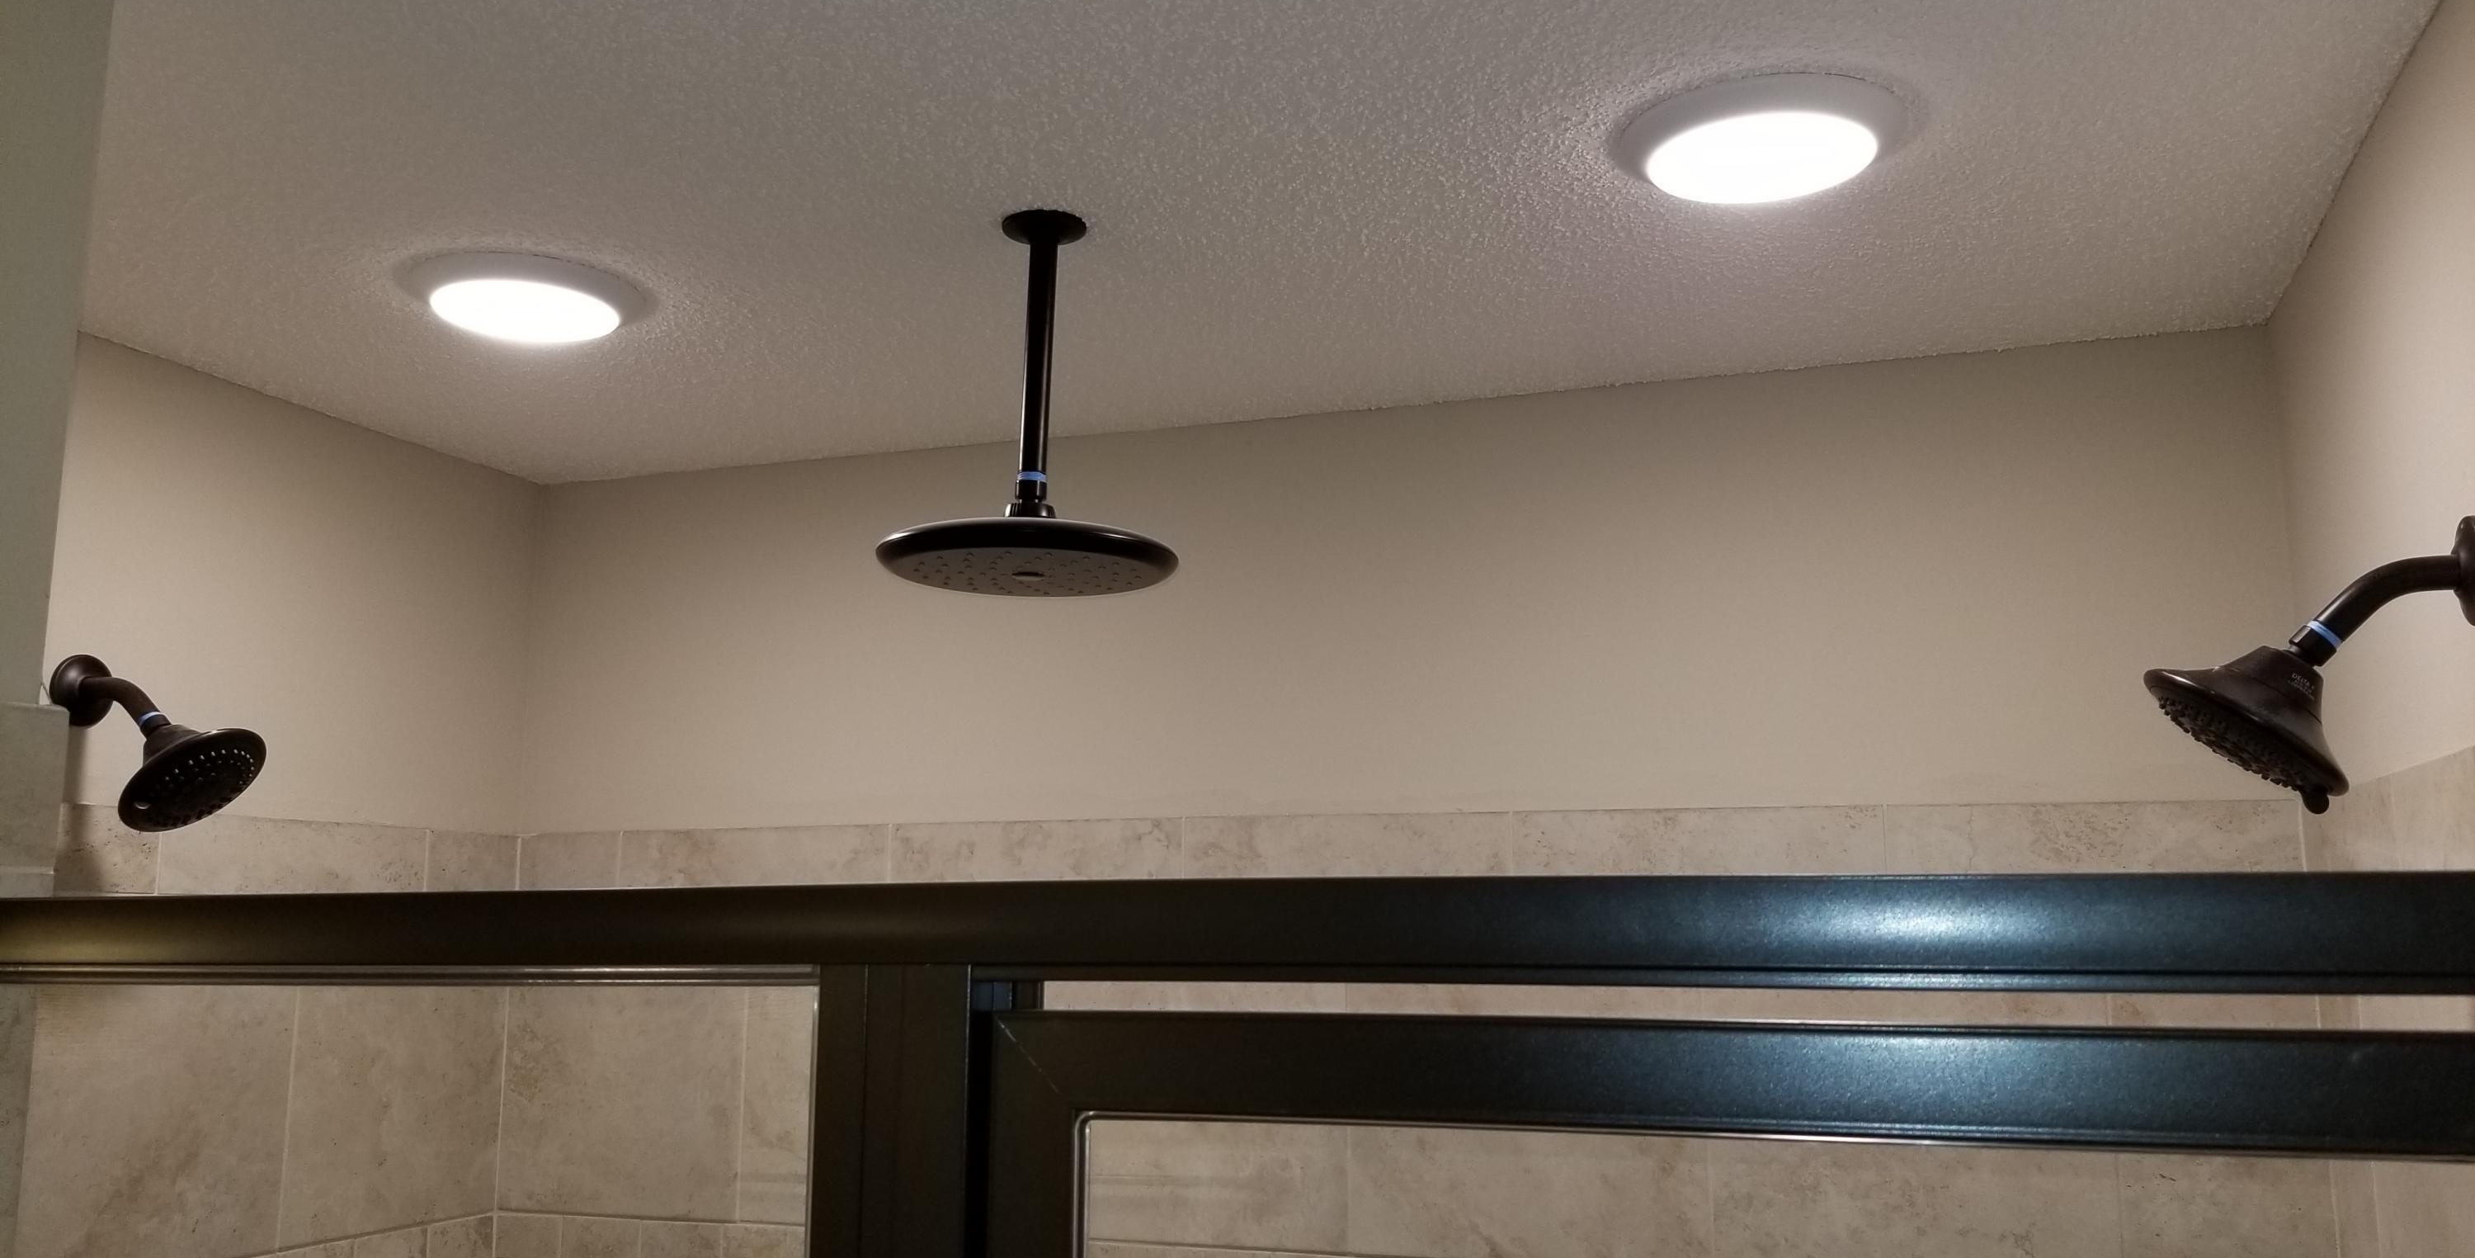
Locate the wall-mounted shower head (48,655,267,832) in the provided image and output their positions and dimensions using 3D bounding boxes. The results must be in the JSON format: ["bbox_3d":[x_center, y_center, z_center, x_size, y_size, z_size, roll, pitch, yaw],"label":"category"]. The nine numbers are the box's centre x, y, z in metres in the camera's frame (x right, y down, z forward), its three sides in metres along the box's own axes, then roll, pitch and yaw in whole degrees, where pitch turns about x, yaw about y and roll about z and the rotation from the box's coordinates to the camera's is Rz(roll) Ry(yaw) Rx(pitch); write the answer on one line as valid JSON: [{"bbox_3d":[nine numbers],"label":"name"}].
[{"bbox_3d":[-0.923,0.097,1.587,0.188,0.157,0.121,-3,-10,19],"label":"wall-mounted shower head"}]

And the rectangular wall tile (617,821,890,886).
[{"bbox_3d":[-0.529,0.255,2.029,0.338,0.074,0.009,-3,-10,19],"label":"rectangular wall tile"}]

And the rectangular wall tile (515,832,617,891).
[{"bbox_3d":[-0.757,0.267,2.107,0.136,0.074,0.009,-3,-10,19],"label":"rectangular wall tile"}]

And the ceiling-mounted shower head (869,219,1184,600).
[{"bbox_3d":[-0.146,-0.169,1.366,0.205,0.265,0.205,0,-9,0],"label":"ceiling-mounted shower head"}]

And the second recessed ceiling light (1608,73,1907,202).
[{"bbox_3d":[0.346,-0.314,1.229,0.188,0.022,0.188,-3,-10,19],"label":"second recessed ceiling light"}]

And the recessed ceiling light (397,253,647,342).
[{"bbox_3d":[-0.585,-0.265,1.532,0.188,0.022,0.188,0,-9,0],"label":"recessed ceiling light"}]

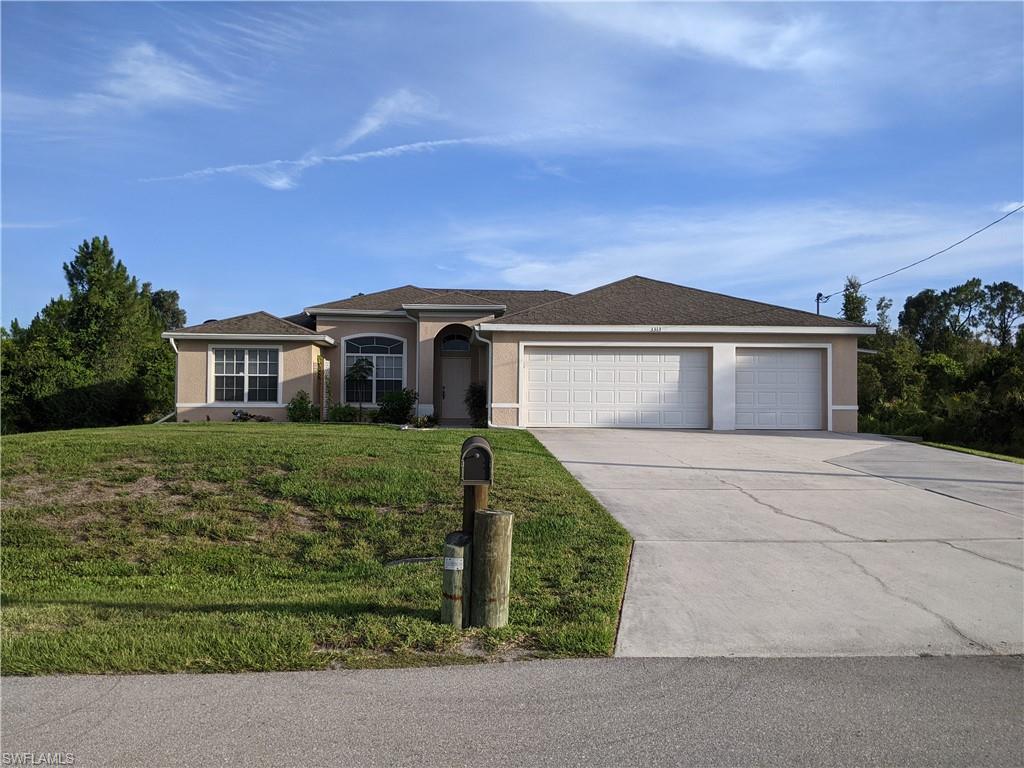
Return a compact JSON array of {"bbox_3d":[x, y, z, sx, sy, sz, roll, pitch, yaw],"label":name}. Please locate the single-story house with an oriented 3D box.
[{"bbox_3d":[-0.720,-1.130,28.400,19.600,4.800,16.500,1,-1,-2],"label":"single-story house"}]

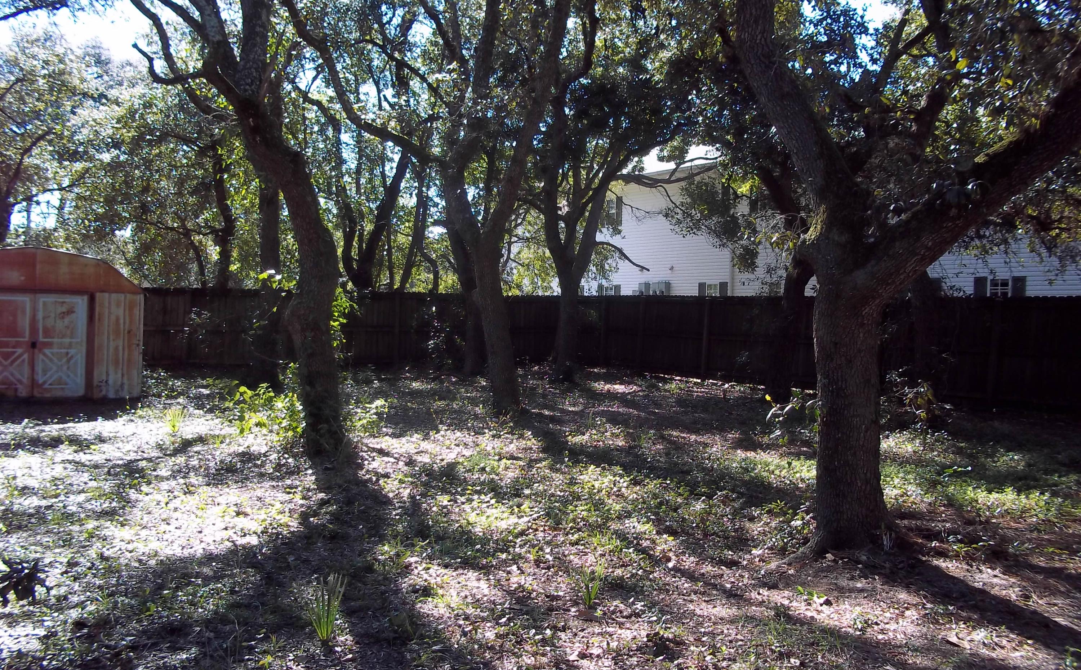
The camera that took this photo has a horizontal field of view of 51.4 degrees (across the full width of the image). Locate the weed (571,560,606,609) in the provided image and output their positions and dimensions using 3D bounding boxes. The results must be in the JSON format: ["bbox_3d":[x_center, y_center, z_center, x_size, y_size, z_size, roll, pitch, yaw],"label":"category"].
[{"bbox_3d":[0.244,1.274,5.751,0.172,0.239,0.163,1,2,3],"label":"weed"}]

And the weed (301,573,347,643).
[{"bbox_3d":[-0.985,1.238,5.100,0.201,0.305,0.191,1,2,-11],"label":"weed"}]

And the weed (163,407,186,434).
[{"bbox_3d":[-4.160,0.969,12.771,0.261,0.298,0.248,1,2,-18],"label":"weed"}]

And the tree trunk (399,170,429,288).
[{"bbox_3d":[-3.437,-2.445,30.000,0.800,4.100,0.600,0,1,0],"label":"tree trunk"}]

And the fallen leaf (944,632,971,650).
[{"bbox_3d":[1.936,1.419,5.222,0.116,0.040,0.104,2,2,21],"label":"fallen leaf"}]

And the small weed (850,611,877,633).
[{"bbox_3d":[1.571,1.395,5.465,0.123,0.061,0.111,2,2,16],"label":"small weed"}]

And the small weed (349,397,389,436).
[{"bbox_3d":[-1.989,0.939,13.022,0.446,0.422,0.424,1,2,-9],"label":"small weed"}]

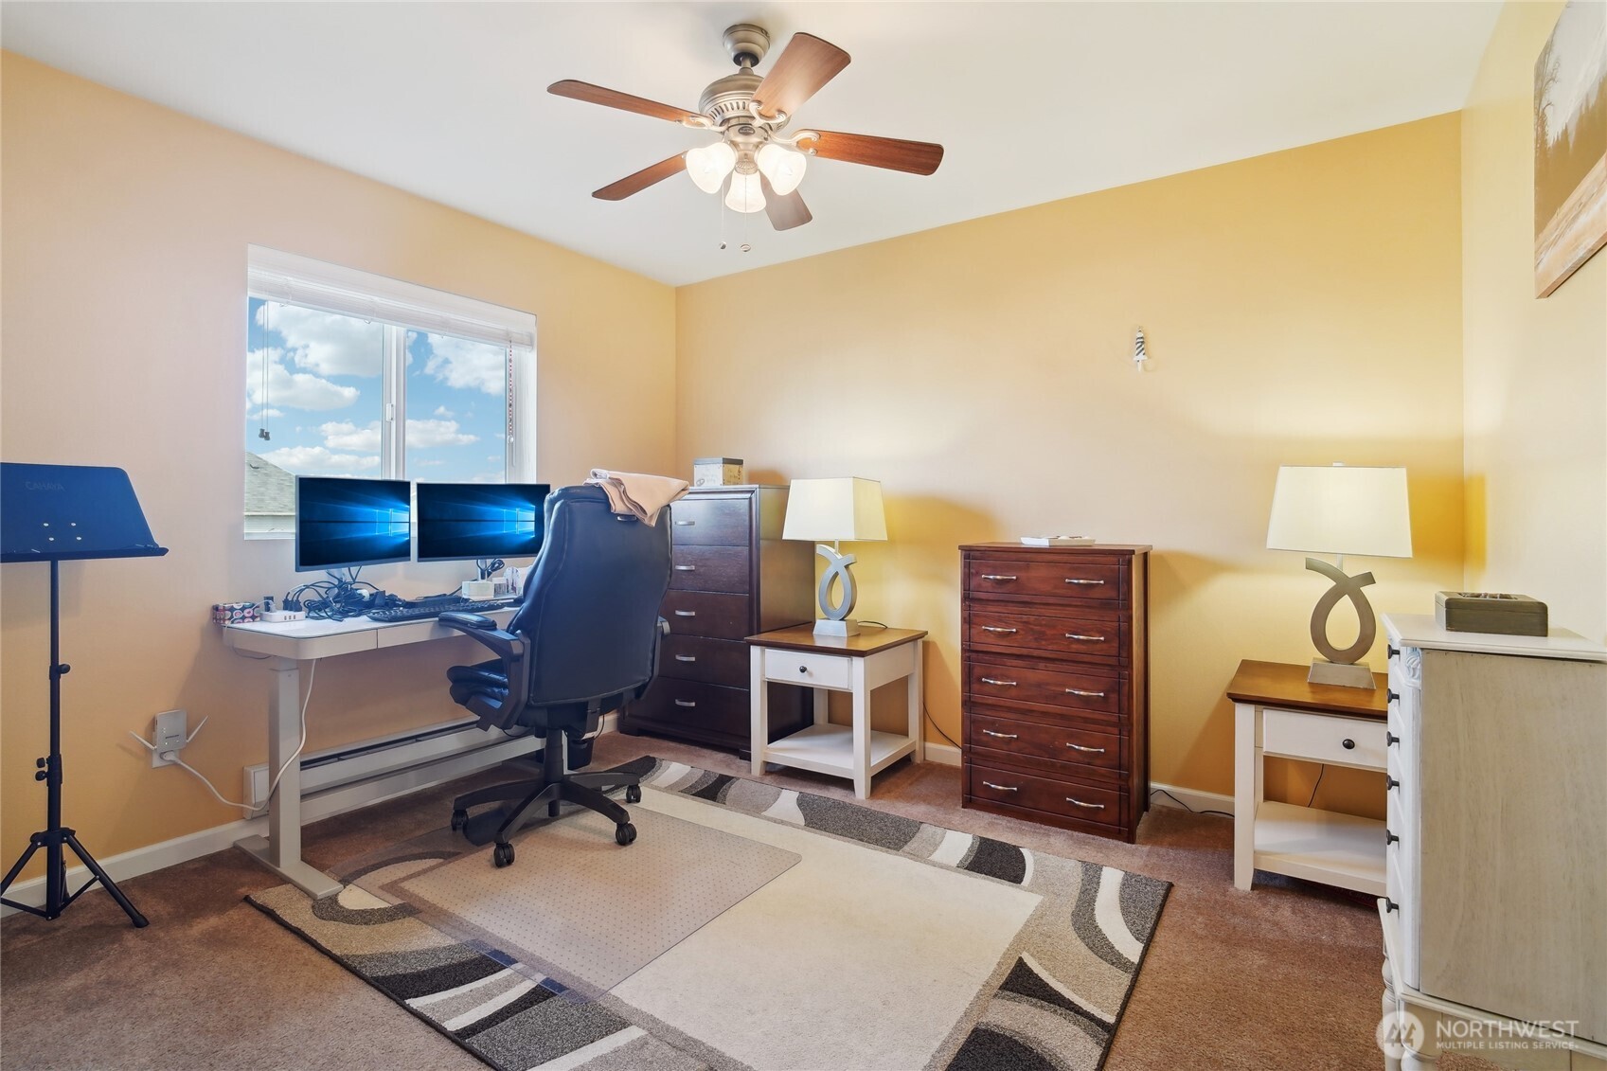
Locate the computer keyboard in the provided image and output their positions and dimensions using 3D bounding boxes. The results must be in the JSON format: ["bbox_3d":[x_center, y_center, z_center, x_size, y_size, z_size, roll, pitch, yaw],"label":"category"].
[{"bbox_3d":[-1.423,0.290,2.813,0.165,0.032,0.464,1,1,35],"label":"computer keyboard"}]

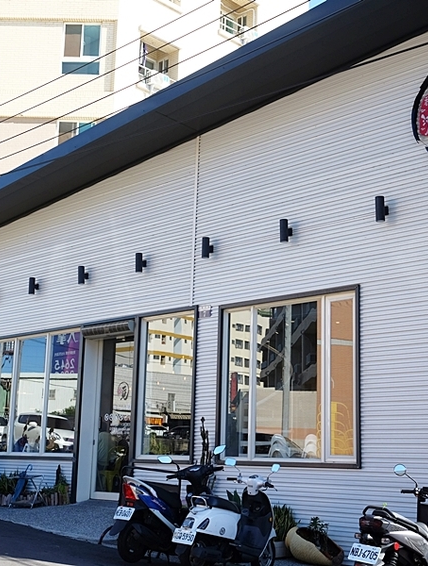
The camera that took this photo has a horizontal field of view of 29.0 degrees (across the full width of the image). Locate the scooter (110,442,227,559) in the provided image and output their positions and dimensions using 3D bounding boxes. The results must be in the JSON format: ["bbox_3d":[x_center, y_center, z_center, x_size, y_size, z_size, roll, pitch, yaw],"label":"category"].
[{"bbox_3d":[-0.321,2.308,8.846,0.720,1.180,1.750,-10,-17,43],"label":"scooter"}]

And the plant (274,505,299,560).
[{"bbox_3d":[0.739,2.794,9.319,0.400,0.569,0.360,-10,-17,43],"label":"plant"}]

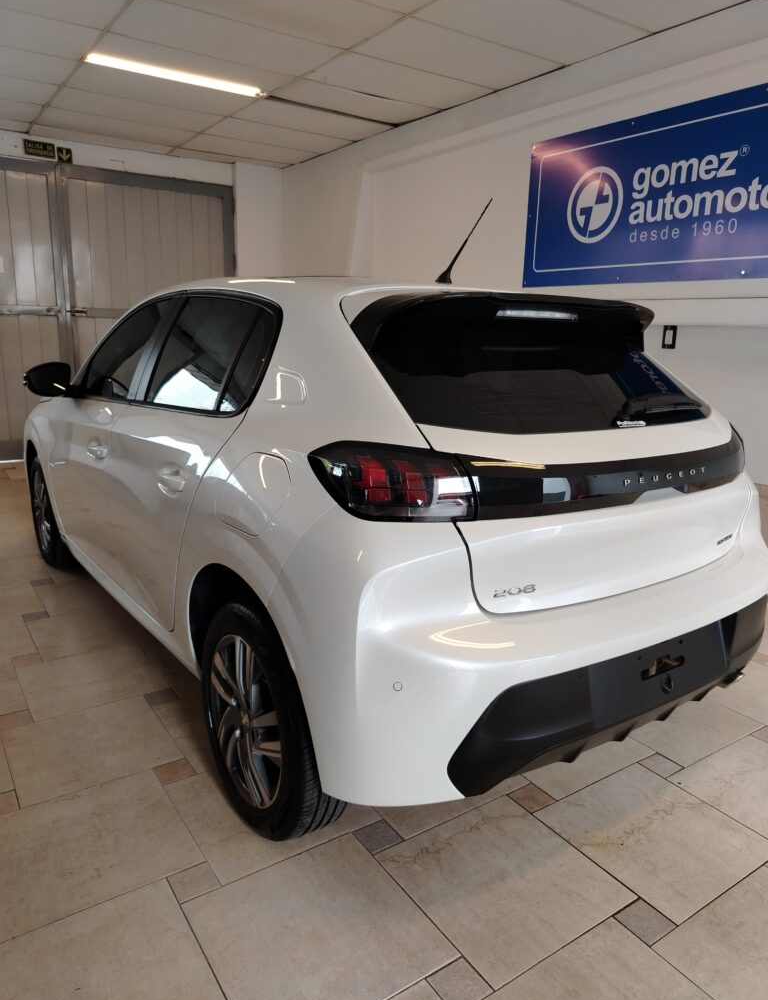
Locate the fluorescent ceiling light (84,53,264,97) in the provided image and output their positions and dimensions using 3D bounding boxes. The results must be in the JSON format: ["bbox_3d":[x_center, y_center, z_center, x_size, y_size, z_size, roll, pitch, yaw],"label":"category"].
[{"bbox_3d":[-1.345,-2.810,4.710,1.200,0.055,0.070,-8,16,-34],"label":"fluorescent ceiling light"}]

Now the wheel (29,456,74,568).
[{"bbox_3d":[-1.754,0.029,3.823,0.200,0.610,0.610,-8,16,-35],"label":"wheel"}]

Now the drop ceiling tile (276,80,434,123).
[{"bbox_3d":[-0.231,-2.980,5.340,1.210,0.021,0.603,-8,17,-34],"label":"drop ceiling tile"}]

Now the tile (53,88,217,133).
[{"bbox_3d":[-1.940,-3.080,5.617,1.210,0.021,0.603,-8,17,-34],"label":"tile"}]

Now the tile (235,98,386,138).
[{"bbox_3d":[-0.578,-3.104,5.824,1.210,0.021,0.603,-8,17,-34],"label":"tile"}]

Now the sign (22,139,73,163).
[{"bbox_3d":[-2.998,-3.112,6.353,0.390,0.150,0.012,-7,16,-33],"label":"sign"}]

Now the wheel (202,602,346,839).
[{"bbox_3d":[-0.289,0.560,1.883,0.205,0.618,0.618,-8,16,-34],"label":"wheel"}]

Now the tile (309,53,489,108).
[{"bbox_3d":[0.116,-2.856,4.857,1.210,0.021,0.603,-8,17,-34],"label":"tile"}]

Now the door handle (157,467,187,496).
[{"bbox_3d":[-0.597,-0.055,1.995,0.045,0.072,0.195,-8,16,-35],"label":"door handle"}]

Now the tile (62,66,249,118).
[{"bbox_3d":[-1.593,-2.956,5.134,1.210,0.021,0.603,-8,17,-34],"label":"tile"}]

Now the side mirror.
[{"bbox_3d":[-1.422,-0.512,3.016,0.195,0.145,0.115,-8,16,-35],"label":"side mirror"}]

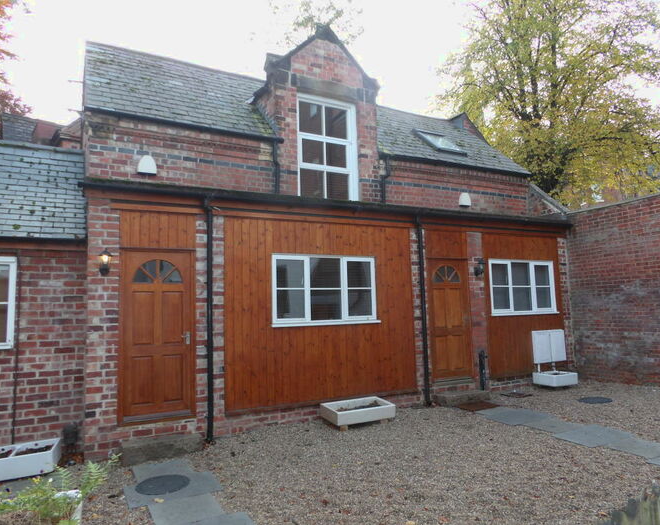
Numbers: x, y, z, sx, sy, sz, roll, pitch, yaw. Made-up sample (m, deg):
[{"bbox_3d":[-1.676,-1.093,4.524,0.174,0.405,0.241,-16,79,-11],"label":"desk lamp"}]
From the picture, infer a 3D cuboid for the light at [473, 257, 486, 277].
[{"bbox_3d":[2.641,0.073,8.489,0.154,0.325,0.190,1,-6,-28],"label":"light"}]

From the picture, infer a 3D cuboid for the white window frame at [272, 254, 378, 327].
[{"bbox_3d":[-0.021,0.402,7.098,1.730,0.984,0.110,1,-6,-28],"label":"white window frame"}]

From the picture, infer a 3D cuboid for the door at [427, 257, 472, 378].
[{"bbox_3d":[2.032,0.967,8.211,0.915,2.025,0.100,1,-6,-28],"label":"door"}]

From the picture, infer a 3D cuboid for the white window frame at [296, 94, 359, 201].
[{"bbox_3d":[-0.034,-1.996,8.561,1.197,1.773,0.120,1,-6,-28],"label":"white window frame"}]

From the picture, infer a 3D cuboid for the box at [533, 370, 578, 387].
[{"bbox_3d":[4.078,2.115,8.804,0.620,0.187,0.450,1,-6,-27],"label":"box"}]

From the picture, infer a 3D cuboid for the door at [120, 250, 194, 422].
[{"bbox_3d":[-2.105,0.878,5.967,0.908,2.050,0.100,1,-6,-28],"label":"door"}]

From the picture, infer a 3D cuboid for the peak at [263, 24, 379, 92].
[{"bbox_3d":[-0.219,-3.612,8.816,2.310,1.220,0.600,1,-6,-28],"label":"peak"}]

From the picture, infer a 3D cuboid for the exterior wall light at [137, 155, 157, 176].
[{"bbox_3d":[-2.623,-1.383,6.957,0.252,0.277,0.110,1,-6,-28],"label":"exterior wall light"}]

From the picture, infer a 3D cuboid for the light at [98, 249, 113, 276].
[{"bbox_3d":[-2.605,-0.001,5.640,0.154,0.315,0.190,1,-6,-28],"label":"light"}]

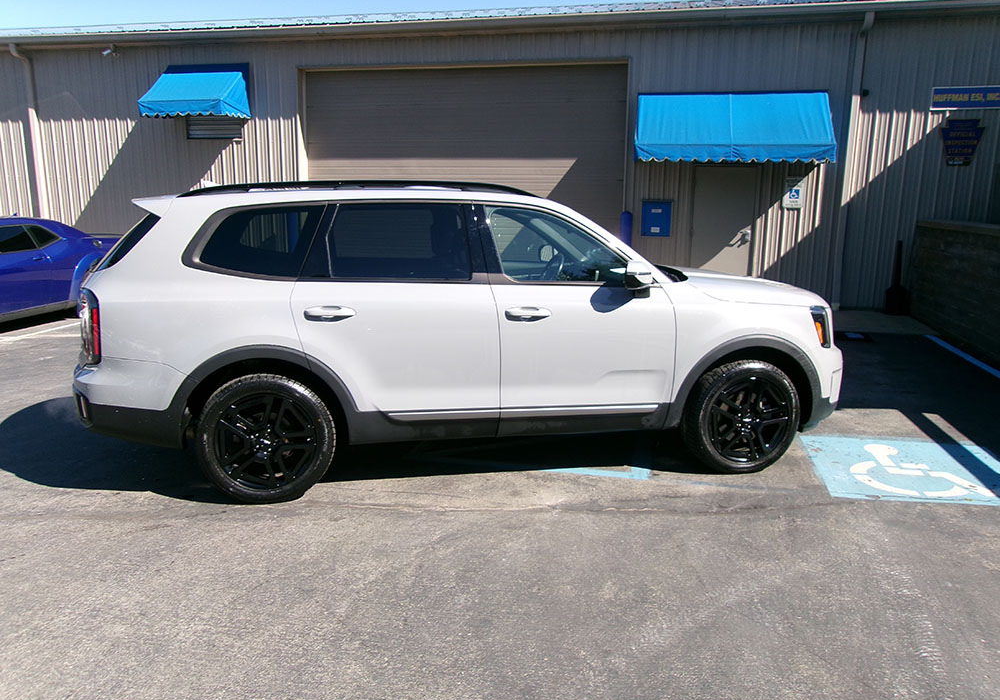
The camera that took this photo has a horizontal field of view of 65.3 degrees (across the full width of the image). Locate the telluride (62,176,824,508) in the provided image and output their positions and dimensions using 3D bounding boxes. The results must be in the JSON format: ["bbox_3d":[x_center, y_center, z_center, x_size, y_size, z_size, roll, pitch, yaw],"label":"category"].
[{"bbox_3d":[-0.150,-0.231,5.409,5.000,1.790,2.030,-1,12,-10],"label":"telluride"}]

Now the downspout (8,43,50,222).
[{"bbox_3d":[-8.525,-3.326,14.234,0.120,4.200,0.520,3,13,12],"label":"downspout"}]

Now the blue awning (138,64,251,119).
[{"bbox_3d":[-5.099,-4.355,13.046,1.500,0.900,0.880,3,13,12],"label":"blue awning"}]

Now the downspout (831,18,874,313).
[{"bbox_3d":[5.127,-2.624,11.309,0.120,4.200,0.520,3,13,12],"label":"downspout"}]

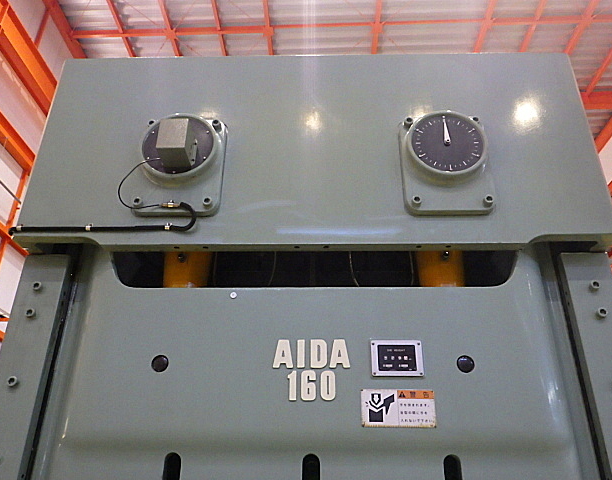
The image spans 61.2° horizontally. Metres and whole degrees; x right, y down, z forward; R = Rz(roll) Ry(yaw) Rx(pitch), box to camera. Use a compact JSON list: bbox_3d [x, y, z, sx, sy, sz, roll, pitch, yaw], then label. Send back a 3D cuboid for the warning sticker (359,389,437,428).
[{"bbox_3d":[0.292,0.531,1.632,0.228,0.114,0.004,0,-27,1],"label":"warning sticker"}]

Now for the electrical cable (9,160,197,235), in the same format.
[{"bbox_3d":[-0.717,-0.153,1.814,0.665,0.235,0.130,0,-27,1],"label":"electrical cable"}]

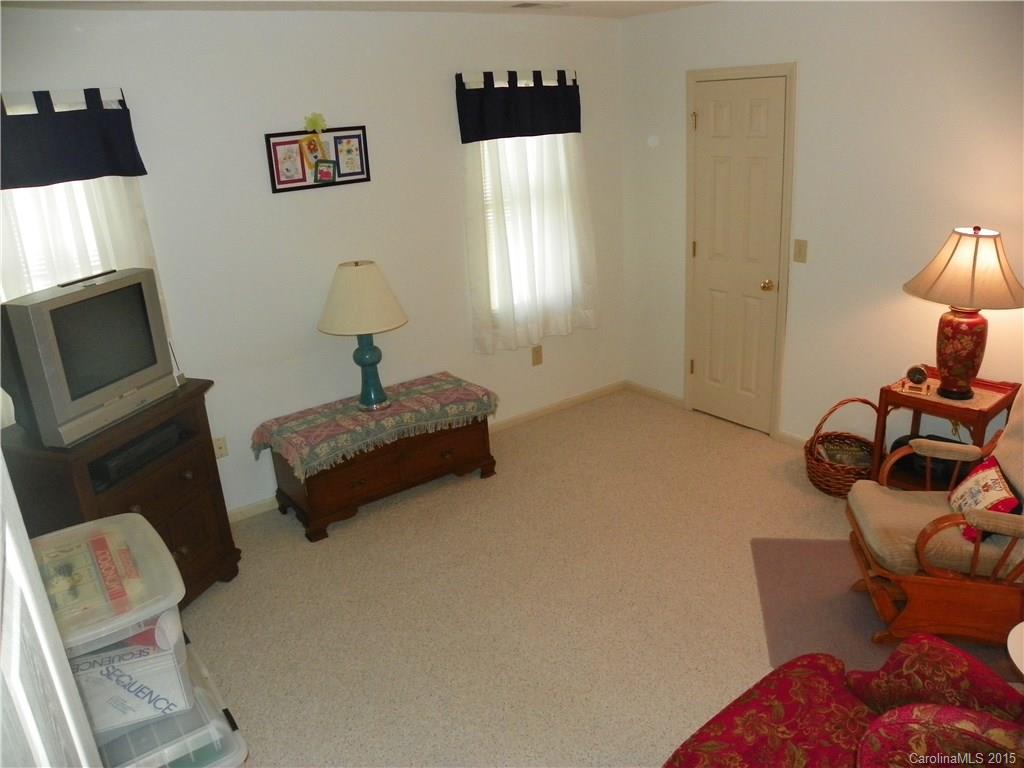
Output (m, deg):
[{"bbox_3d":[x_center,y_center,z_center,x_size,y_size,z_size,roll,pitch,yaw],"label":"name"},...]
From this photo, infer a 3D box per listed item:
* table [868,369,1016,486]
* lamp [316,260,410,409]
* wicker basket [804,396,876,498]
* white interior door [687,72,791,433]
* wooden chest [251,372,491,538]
[{"bbox_3d":[1.986,0.311,3.580,0.388,0.657,0.448,-15,22,-29],"label":"table"},{"bbox_3d":[-0.773,-0.255,4.010,0.468,0.776,0.468,-17,23,-32],"label":"lamp"},{"bbox_3d":[1.714,0.296,3.921,0.418,0.497,0.418,5,21,23],"label":"wicker basket"},{"bbox_3d":[1.317,-0.715,4.537,0.050,2.040,0.647,-17,23,-32],"label":"white interior door"},{"bbox_3d":[-0.689,0.361,4.188,1.154,0.512,0.478,-17,23,-32],"label":"wooden chest"}]

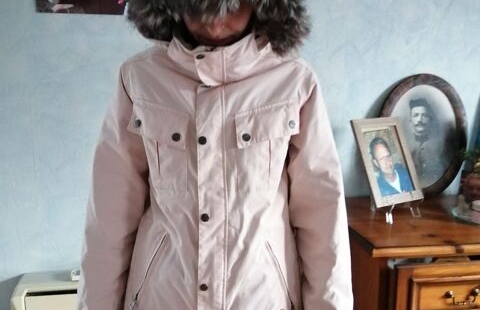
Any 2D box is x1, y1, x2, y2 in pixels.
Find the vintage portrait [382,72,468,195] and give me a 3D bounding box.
[{"bbox_3d":[0.688,-0.067,1.824,0.375,0.466,0.035,-1,5,-10],"label":"vintage portrait"}]

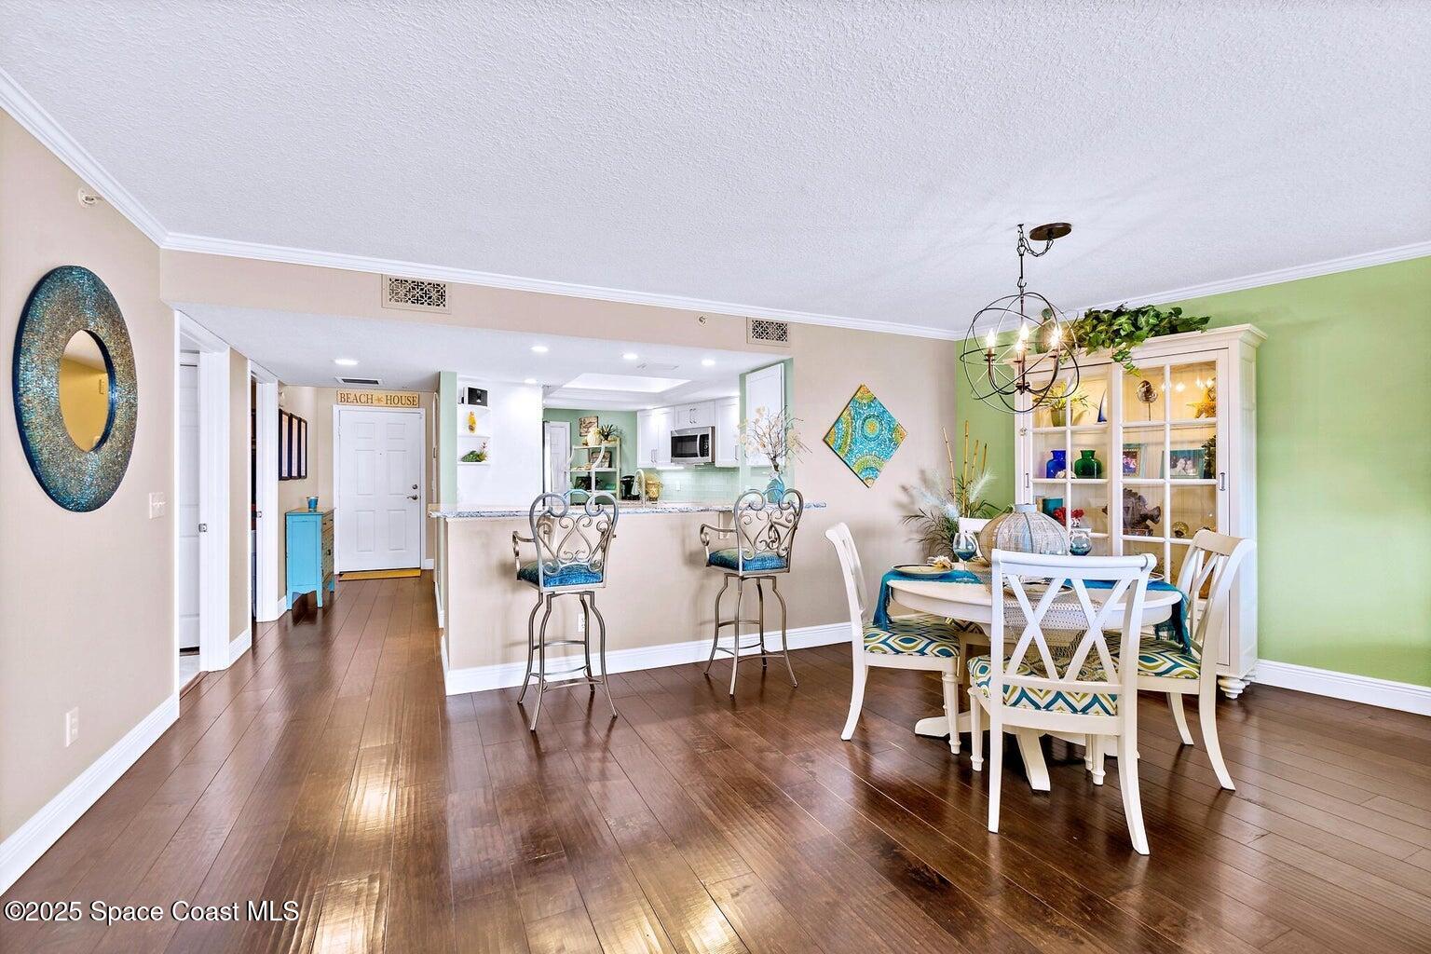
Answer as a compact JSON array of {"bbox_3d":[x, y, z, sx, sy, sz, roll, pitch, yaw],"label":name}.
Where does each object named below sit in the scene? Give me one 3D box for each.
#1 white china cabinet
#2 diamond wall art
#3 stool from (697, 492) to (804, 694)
[{"bbox_3d":[2.634,0.210,3.858,0.490,2.060,1.300,0,0,-41],"label":"white china cabinet"},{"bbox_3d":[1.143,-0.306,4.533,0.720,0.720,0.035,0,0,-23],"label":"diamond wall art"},{"bbox_3d":[0.208,0.654,3.674,0.472,1.195,0.542,0,0,-23],"label":"stool"}]

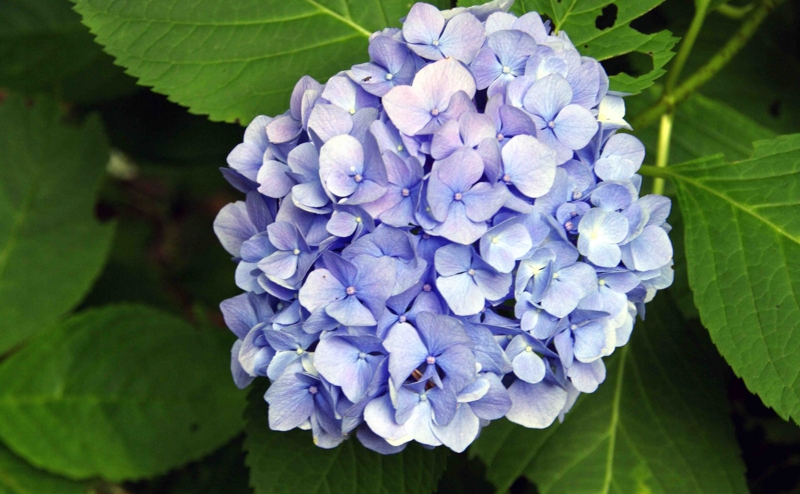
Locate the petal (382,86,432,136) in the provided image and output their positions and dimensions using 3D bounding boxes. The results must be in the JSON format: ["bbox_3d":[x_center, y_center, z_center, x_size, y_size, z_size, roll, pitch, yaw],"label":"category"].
[{"bbox_3d":[0.003,-0.052,0.893,0.019,0.005,0.018,-9,71,6],"label":"petal"}]

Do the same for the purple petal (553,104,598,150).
[{"bbox_3d":[0.059,-0.041,0.789,0.016,0.006,0.016,0,84,-18],"label":"purple petal"}]

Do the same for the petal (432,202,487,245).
[{"bbox_3d":[0.023,-0.009,0.885,0.020,0.005,0.018,-7,78,-1],"label":"petal"}]

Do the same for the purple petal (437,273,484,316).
[{"bbox_3d":[0.023,0.019,0.894,0.018,0.005,0.016,11,81,2],"label":"purple petal"}]

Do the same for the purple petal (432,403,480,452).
[{"bbox_3d":[0.019,0.062,0.802,0.017,0.018,0.006,0,17,-6],"label":"purple petal"}]

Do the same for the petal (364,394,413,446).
[{"bbox_3d":[-0.004,0.059,0.801,0.017,0.018,0.006,0,15,15],"label":"petal"}]

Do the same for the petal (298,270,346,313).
[{"bbox_3d":[-0.029,0.017,0.897,0.020,0.018,0.005,-2,2,18],"label":"petal"}]

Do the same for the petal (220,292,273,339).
[{"bbox_3d":[-0.054,0.024,0.815,0.021,0.017,0.006,0,6,30],"label":"petal"}]

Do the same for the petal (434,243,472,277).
[{"bbox_3d":[0.021,0.005,0.892,0.015,0.013,0.005,11,-2,6],"label":"petal"}]

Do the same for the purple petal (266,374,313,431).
[{"bbox_3d":[-0.044,0.062,0.933,0.021,0.022,0.005,-11,10,27],"label":"purple petal"}]

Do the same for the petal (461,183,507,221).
[{"bbox_3d":[0.032,-0.017,0.886,0.018,0.005,0.014,6,87,-6],"label":"petal"}]

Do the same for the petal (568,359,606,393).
[{"bbox_3d":[0.071,0.049,0.886,0.015,0.017,0.006,-11,27,-14],"label":"petal"}]

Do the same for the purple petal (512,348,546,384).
[{"bbox_3d":[0.044,0.040,0.788,0.012,0.012,0.006,0,9,-6],"label":"purple petal"}]

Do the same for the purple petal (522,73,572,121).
[{"bbox_3d":[0.050,-0.051,0.789,0.017,0.006,0.017,0,73,-6],"label":"purple petal"}]

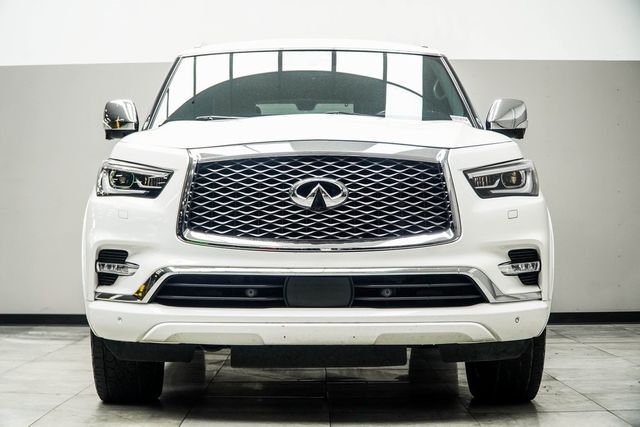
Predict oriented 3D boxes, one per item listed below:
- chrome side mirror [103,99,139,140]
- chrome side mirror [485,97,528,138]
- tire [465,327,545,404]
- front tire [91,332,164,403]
[{"bbox_3d":[-1.045,-0.503,6.050,0.200,0.220,0.150,0,-1,-1],"label":"chrome side mirror"},{"bbox_3d":[0.993,-0.503,6.050,0.210,0.220,0.150,0,-1,-1],"label":"chrome side mirror"},{"bbox_3d":[0.849,0.449,5.280,0.285,0.830,0.830,0,-1,-1],"label":"tire"},{"bbox_3d":[-0.868,0.449,5.280,0.285,0.830,0.830,0,-1,-1],"label":"front tire"}]

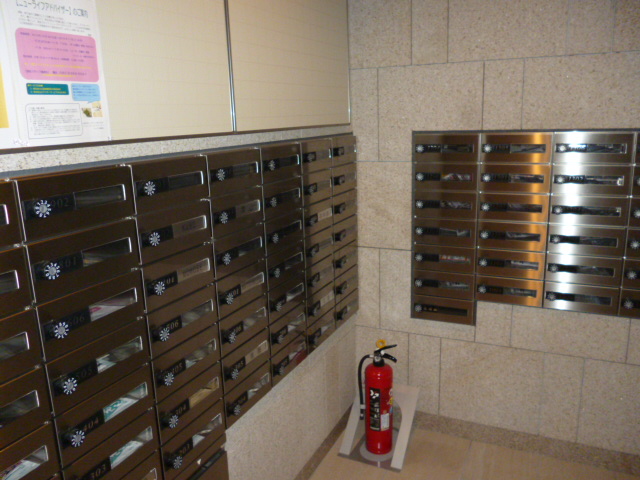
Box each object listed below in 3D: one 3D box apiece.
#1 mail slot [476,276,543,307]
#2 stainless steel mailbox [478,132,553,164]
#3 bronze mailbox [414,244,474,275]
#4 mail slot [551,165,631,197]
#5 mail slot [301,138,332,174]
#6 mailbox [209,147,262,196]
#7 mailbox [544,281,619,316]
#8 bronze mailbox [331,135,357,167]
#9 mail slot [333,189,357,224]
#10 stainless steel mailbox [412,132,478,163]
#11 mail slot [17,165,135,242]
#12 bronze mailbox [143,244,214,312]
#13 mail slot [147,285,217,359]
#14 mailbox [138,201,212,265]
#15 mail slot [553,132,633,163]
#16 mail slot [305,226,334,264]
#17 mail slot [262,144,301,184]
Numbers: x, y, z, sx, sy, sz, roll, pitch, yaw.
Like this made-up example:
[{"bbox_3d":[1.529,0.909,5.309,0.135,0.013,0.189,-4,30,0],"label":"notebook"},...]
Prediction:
[{"bbox_3d":[0.839,0.200,2.279,0.269,0.118,0.160,4,15,25],"label":"mail slot"},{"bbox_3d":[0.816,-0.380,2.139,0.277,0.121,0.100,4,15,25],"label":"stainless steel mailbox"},{"bbox_3d":[0.587,0.064,2.368,0.269,0.118,0.160,4,15,25],"label":"bronze mailbox"},{"bbox_3d":[1.071,-0.248,2.052,0.269,0.118,0.160,4,15,25],"label":"mail slot"},{"bbox_3d":[-0.051,-0.323,2.034,0.090,0.117,0.271,4,15,25],"label":"mail slot"},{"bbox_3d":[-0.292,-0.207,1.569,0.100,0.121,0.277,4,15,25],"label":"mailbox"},{"bbox_3d":[1.087,0.219,2.162,0.269,0.118,0.160,4,15,25],"label":"mailbox"},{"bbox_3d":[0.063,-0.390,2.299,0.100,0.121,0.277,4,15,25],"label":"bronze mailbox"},{"bbox_3d":[0.075,-0.149,2.329,0.090,0.117,0.271,4,15,25],"label":"mail slot"},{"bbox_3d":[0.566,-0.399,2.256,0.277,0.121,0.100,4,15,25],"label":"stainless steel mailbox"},{"bbox_3d":[-0.522,-0.083,1.074,0.090,0.117,0.271,4,15,25],"label":"mail slot"},{"bbox_3d":[-0.397,0.090,1.369,0.090,0.117,0.271,4,15,25],"label":"bronze mailbox"},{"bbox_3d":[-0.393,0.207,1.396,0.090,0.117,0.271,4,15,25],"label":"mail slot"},{"bbox_3d":[-0.401,-0.026,1.341,0.090,0.117,0.271,4,15,25],"label":"mailbox"},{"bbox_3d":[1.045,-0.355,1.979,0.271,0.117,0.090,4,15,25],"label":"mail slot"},{"bbox_3d":[-0.055,0.024,2.128,0.120,0.118,0.269,4,15,25],"label":"mail slot"},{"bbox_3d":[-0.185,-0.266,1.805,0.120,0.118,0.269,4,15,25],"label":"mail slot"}]

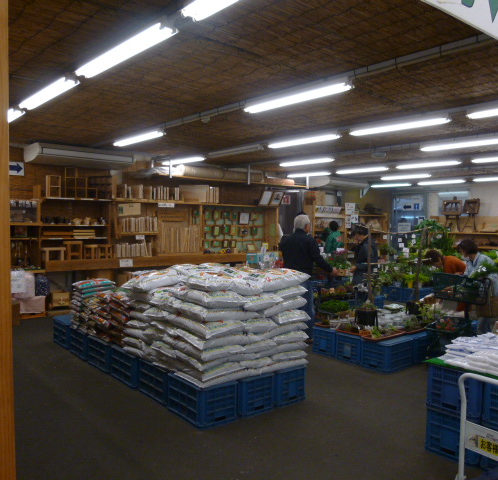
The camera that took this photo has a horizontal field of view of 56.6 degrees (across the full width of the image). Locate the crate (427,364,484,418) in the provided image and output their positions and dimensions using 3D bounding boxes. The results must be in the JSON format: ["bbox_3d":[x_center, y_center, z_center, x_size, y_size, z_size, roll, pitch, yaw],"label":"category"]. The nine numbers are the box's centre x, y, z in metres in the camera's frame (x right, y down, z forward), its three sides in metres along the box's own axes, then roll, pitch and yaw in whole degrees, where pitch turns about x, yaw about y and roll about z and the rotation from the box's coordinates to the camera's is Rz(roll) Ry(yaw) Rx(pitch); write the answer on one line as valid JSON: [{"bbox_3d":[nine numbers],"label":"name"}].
[{"bbox_3d":[1.528,0.988,3.213,0.365,0.305,0.520,3,4,45],"label":"crate"}]

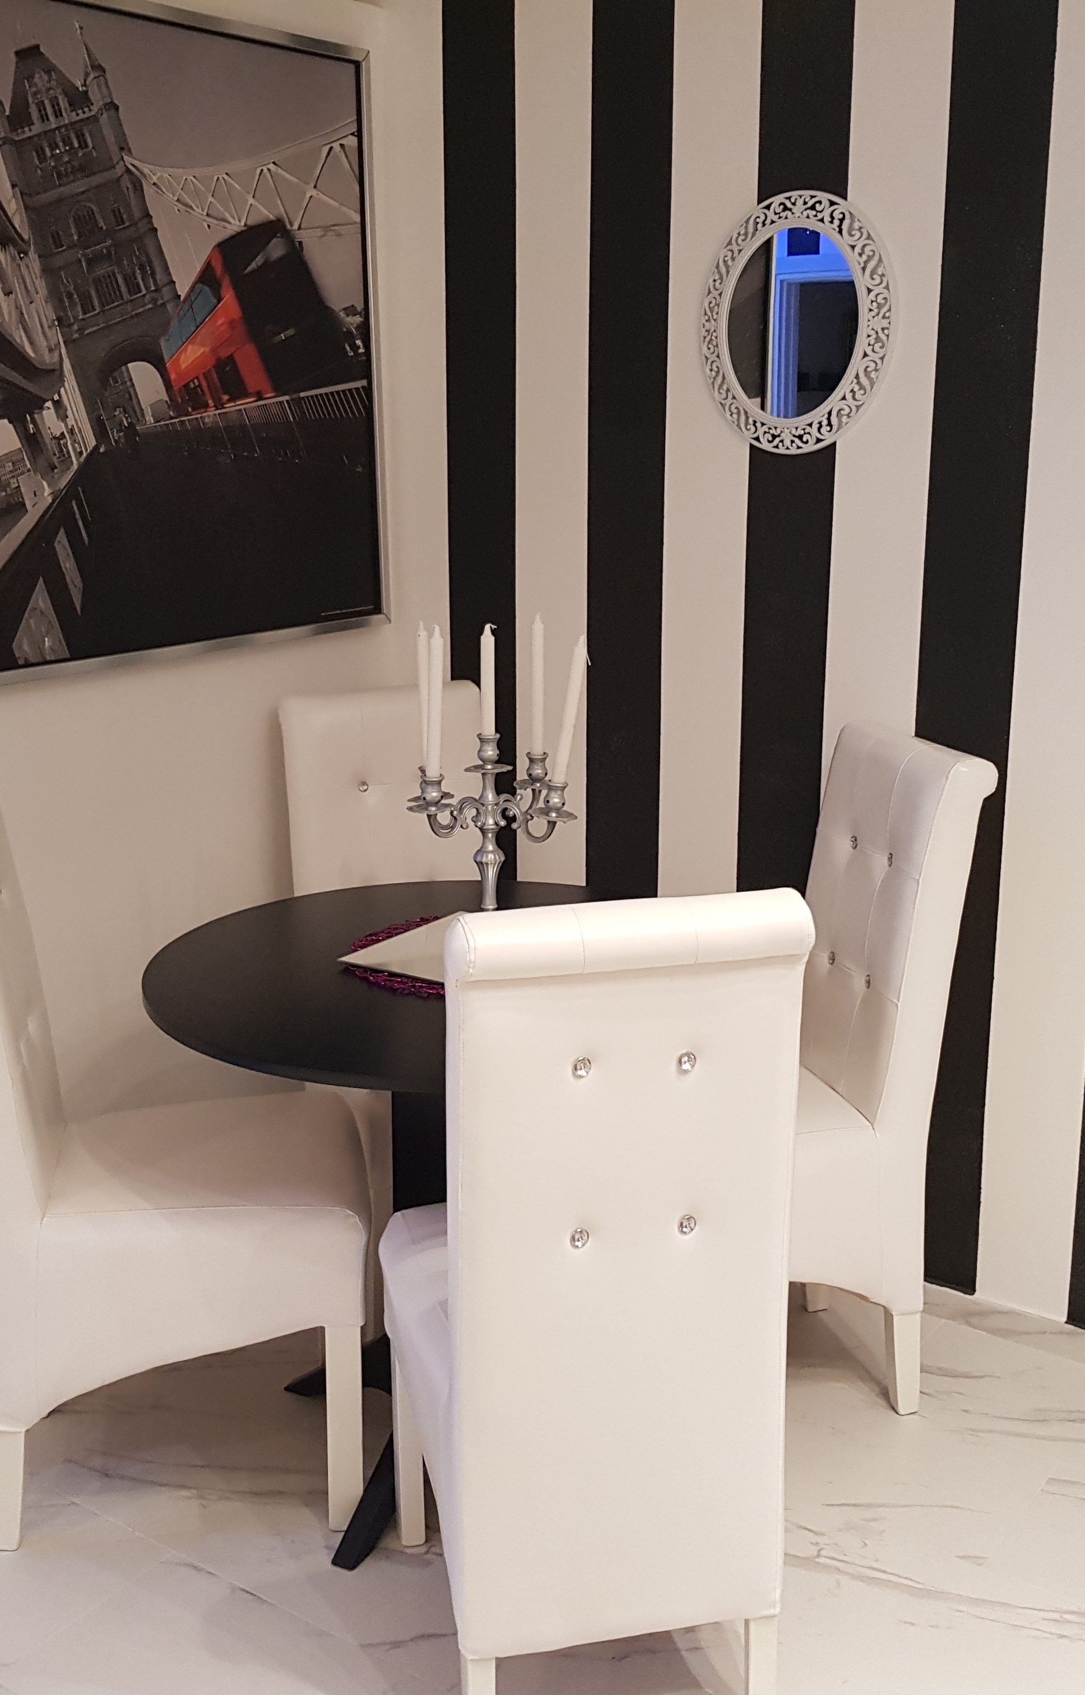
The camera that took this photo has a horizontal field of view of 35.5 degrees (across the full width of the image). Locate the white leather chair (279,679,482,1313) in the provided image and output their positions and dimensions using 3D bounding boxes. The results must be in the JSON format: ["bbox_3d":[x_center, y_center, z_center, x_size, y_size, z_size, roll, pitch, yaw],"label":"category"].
[{"bbox_3d":[-0.205,0.263,3.005,0.415,1.025,0.575,-5,14,-21],"label":"white leather chair"}]

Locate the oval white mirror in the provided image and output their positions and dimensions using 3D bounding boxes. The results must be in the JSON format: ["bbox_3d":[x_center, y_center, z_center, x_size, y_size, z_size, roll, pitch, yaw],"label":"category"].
[{"bbox_3d":[0.401,-0.846,2.746,0.337,0.405,0.022,9,16,34],"label":"oval white mirror"}]

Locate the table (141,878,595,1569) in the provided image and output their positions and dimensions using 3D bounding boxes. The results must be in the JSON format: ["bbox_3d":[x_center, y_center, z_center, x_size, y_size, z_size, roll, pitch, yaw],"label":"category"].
[{"bbox_3d":[-0.098,0.529,2.456,0.900,0.759,0.900,9,16,34],"label":"table"}]

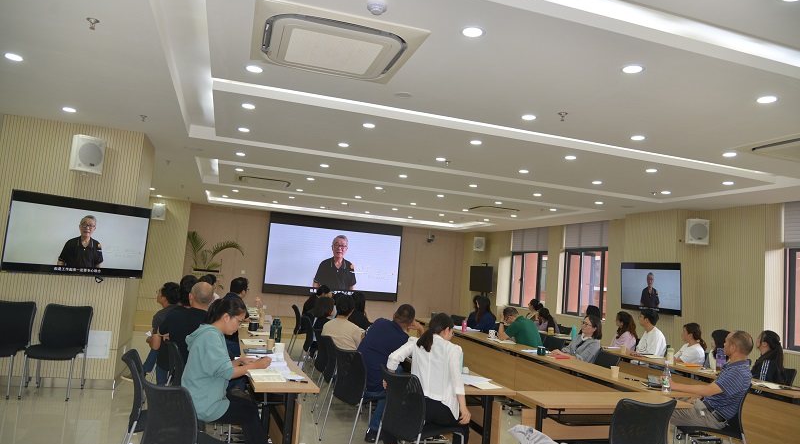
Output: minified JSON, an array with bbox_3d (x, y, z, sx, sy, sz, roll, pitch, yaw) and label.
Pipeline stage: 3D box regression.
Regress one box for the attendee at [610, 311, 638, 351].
[{"bbox_3d":[2.946,1.843,7.204,0.711,1.205,0.474,4,-5,11],"label":"attendee"}]

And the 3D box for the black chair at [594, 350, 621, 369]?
[{"bbox_3d":[1.890,1.760,5.409,0.534,0.869,0.454,6,-5,-15],"label":"black chair"}]

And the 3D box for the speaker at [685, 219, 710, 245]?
[{"bbox_3d":[4.537,0.165,8.172,0.280,0.360,0.200,3,3,13],"label":"speaker"}]

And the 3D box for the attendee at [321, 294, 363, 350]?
[{"bbox_3d":[-0.518,1.426,5.775,0.500,1.270,0.720,2,-6,28],"label":"attendee"}]

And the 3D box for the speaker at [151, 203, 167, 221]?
[{"bbox_3d":[-5.832,-0.230,12.912,0.326,0.385,0.247,7,-6,-27],"label":"speaker"}]

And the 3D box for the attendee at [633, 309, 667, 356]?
[{"bbox_3d":[3.102,1.774,6.760,0.721,1.284,0.494,4,-5,5],"label":"attendee"}]

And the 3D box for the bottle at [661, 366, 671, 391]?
[{"bbox_3d":[2.160,1.253,4.318,0.066,0.239,0.066,6,-6,-17],"label":"bottle"}]

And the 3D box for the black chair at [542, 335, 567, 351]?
[{"bbox_3d":[1.808,1.931,6.985,0.550,0.860,0.470,6,-6,-17],"label":"black chair"}]

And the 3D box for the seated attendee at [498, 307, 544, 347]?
[{"bbox_3d":[1.442,1.672,6.612,0.751,1.195,0.514,3,-5,15],"label":"seated attendee"}]

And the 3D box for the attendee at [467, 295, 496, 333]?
[{"bbox_3d":[1.115,1.730,7.845,0.711,1.255,0.474,1,-6,31],"label":"attendee"}]

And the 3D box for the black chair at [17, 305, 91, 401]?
[{"bbox_3d":[-3.620,1.366,5.634,0.470,0.870,0.560,6,-5,-13],"label":"black chair"}]

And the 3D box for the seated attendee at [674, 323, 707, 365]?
[{"bbox_3d":[3.458,1.844,6.517,0.720,1.210,0.500,5,-5,-5],"label":"seated attendee"}]

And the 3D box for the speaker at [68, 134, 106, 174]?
[{"bbox_3d":[-3.407,-0.732,5.801,0.285,0.360,0.200,9,1,-40],"label":"speaker"}]

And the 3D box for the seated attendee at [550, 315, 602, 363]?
[{"bbox_3d":[1.998,1.673,5.991,0.740,1.220,0.520,5,-5,-10],"label":"seated attendee"}]

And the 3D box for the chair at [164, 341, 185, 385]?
[{"bbox_3d":[-1.548,1.406,4.218,0.550,0.860,0.470,8,-6,-36],"label":"chair"}]

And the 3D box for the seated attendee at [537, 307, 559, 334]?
[{"bbox_3d":[2.414,2.000,8.926,0.711,1.146,0.464,3,-6,17],"label":"seated attendee"}]

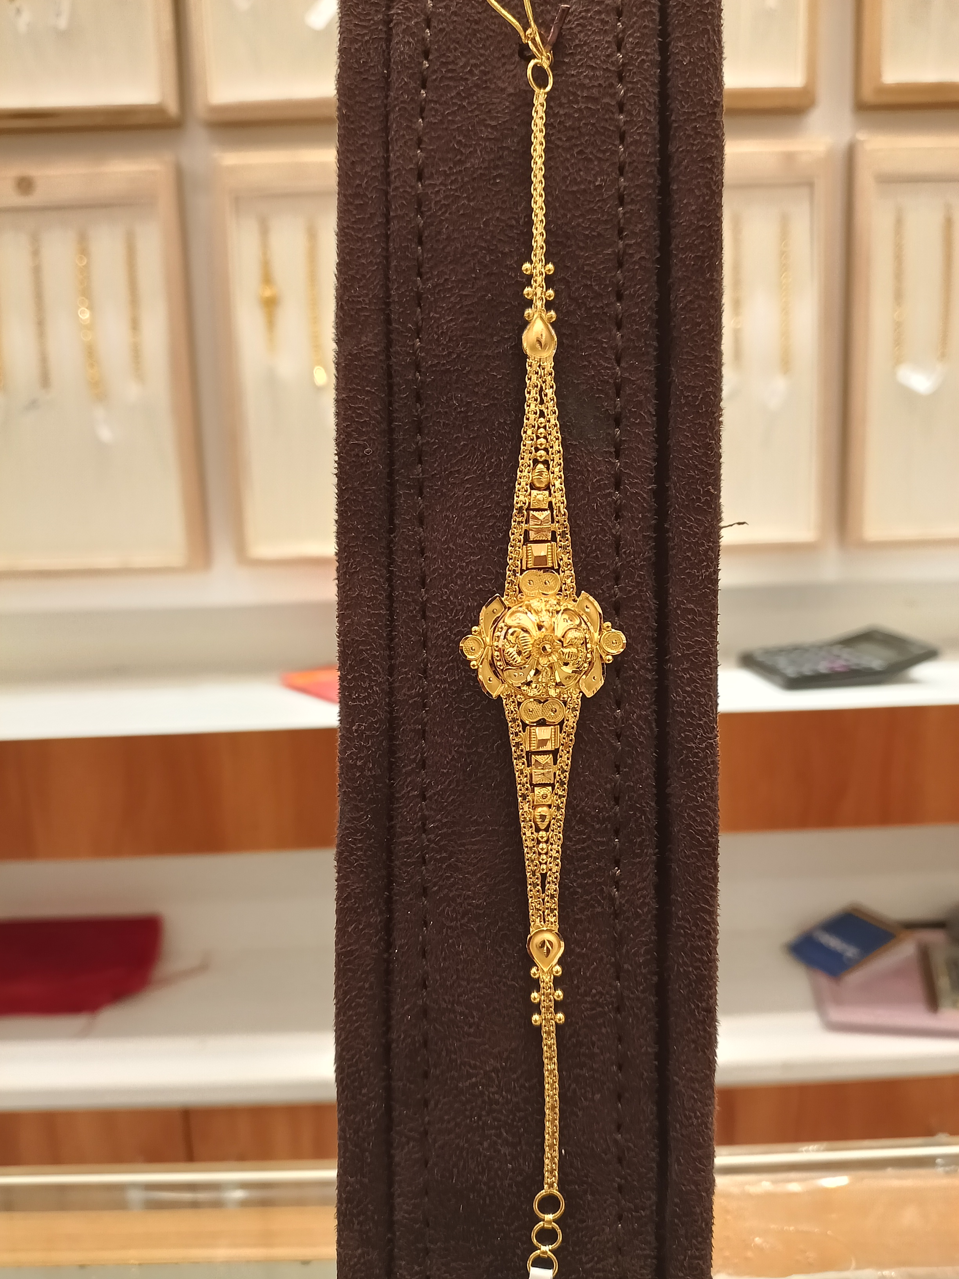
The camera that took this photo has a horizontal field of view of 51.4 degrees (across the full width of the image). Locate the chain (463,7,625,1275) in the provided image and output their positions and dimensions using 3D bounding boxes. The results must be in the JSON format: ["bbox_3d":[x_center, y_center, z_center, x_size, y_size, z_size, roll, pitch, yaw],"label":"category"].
[{"bbox_3d":[0.010,-0.001,0.152,0.025,0.198,0.009,-1,2,0],"label":"chain"}]

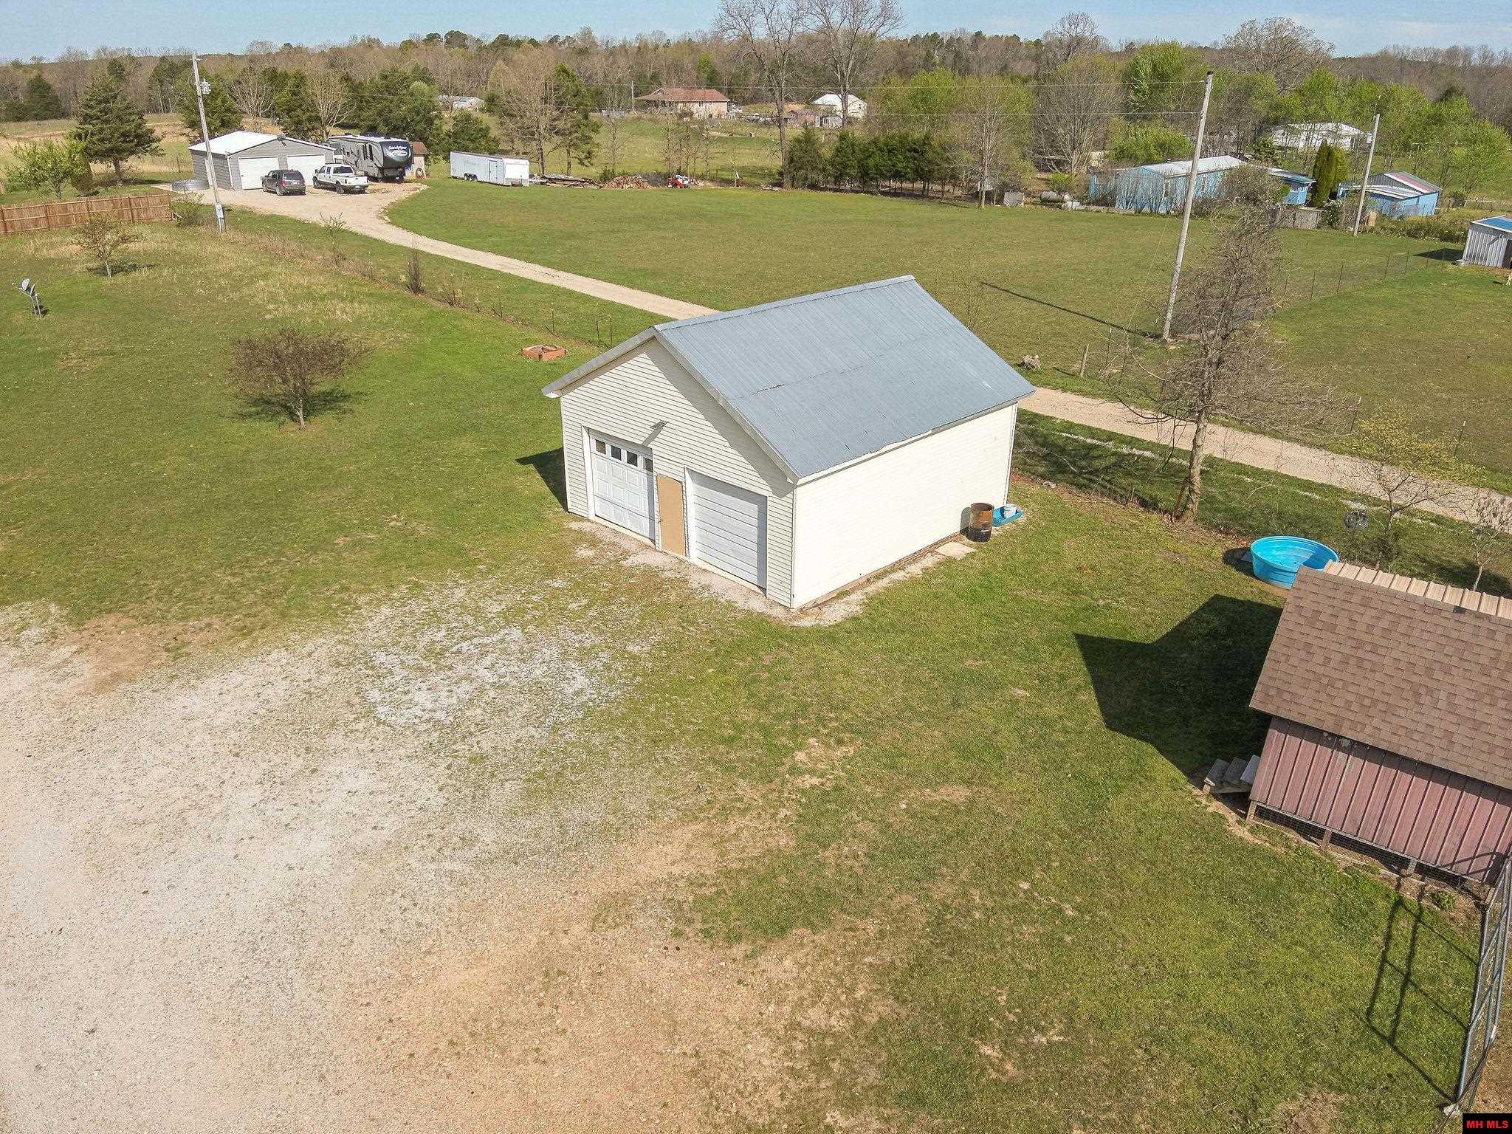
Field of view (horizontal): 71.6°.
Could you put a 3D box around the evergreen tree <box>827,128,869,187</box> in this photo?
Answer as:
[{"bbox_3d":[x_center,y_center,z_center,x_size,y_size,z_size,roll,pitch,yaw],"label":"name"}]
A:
[{"bbox_3d":[9.046,-40.355,103.595,3.800,5.450,3.800,3,25,4],"label":"evergreen tree"}]

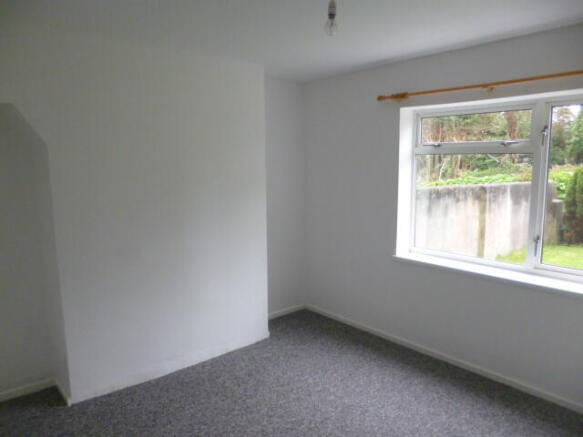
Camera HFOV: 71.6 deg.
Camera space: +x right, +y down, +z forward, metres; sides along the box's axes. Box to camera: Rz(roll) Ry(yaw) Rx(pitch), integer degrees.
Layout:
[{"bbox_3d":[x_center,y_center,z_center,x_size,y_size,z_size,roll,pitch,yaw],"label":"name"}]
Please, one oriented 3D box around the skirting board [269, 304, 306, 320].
[{"bbox_3d":[-0.135,1.001,4.185,0.710,0.062,0.020,-6,10,-38],"label":"skirting board"}]

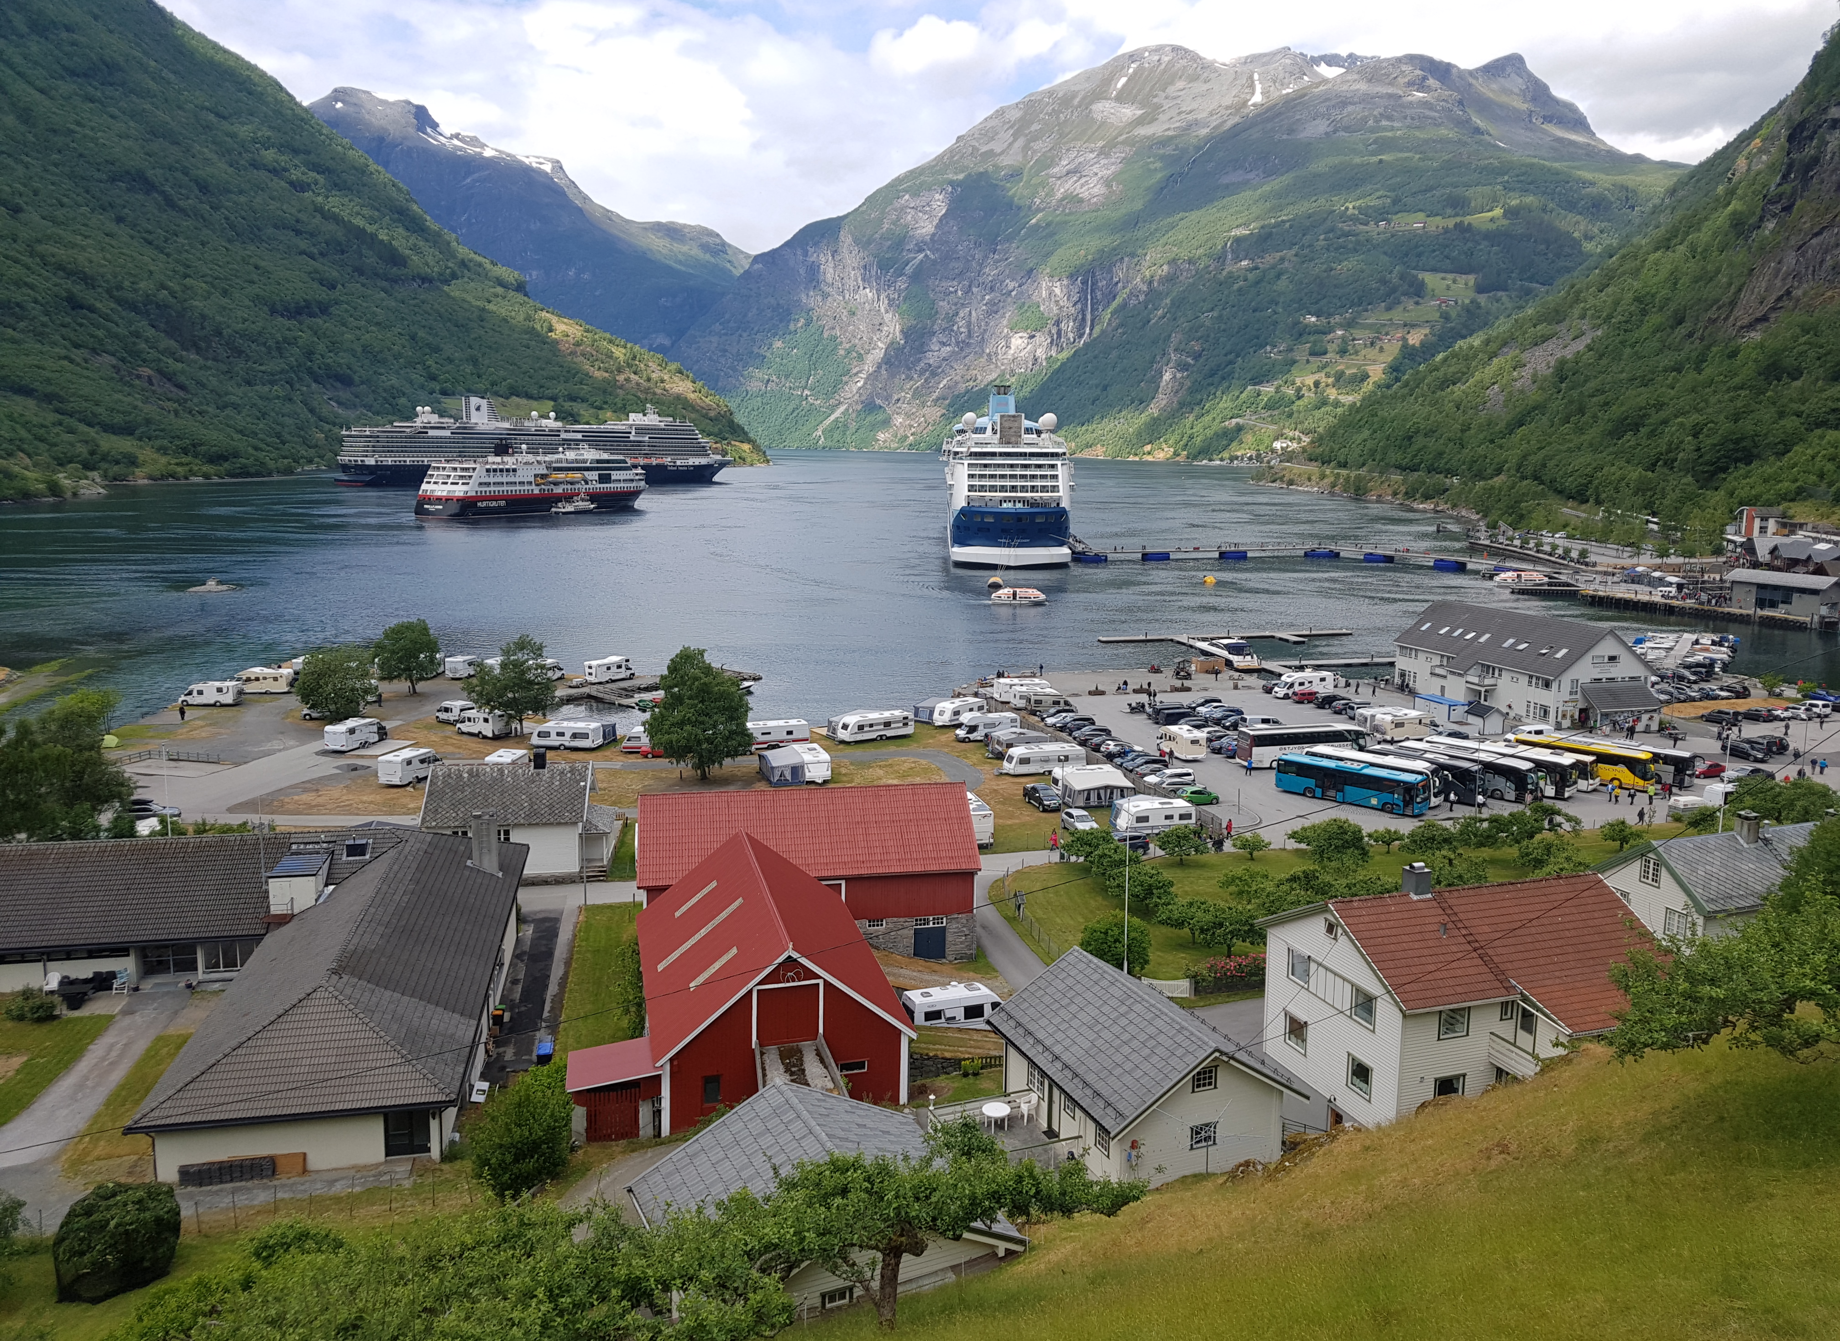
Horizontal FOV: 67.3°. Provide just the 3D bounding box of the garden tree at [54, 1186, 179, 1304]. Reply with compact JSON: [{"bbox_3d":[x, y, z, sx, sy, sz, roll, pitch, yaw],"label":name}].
[{"bbox_3d":[-26.986,19.102,46.536,3.897,3.561,3.897,0,10,0],"label":"garden tree"}]

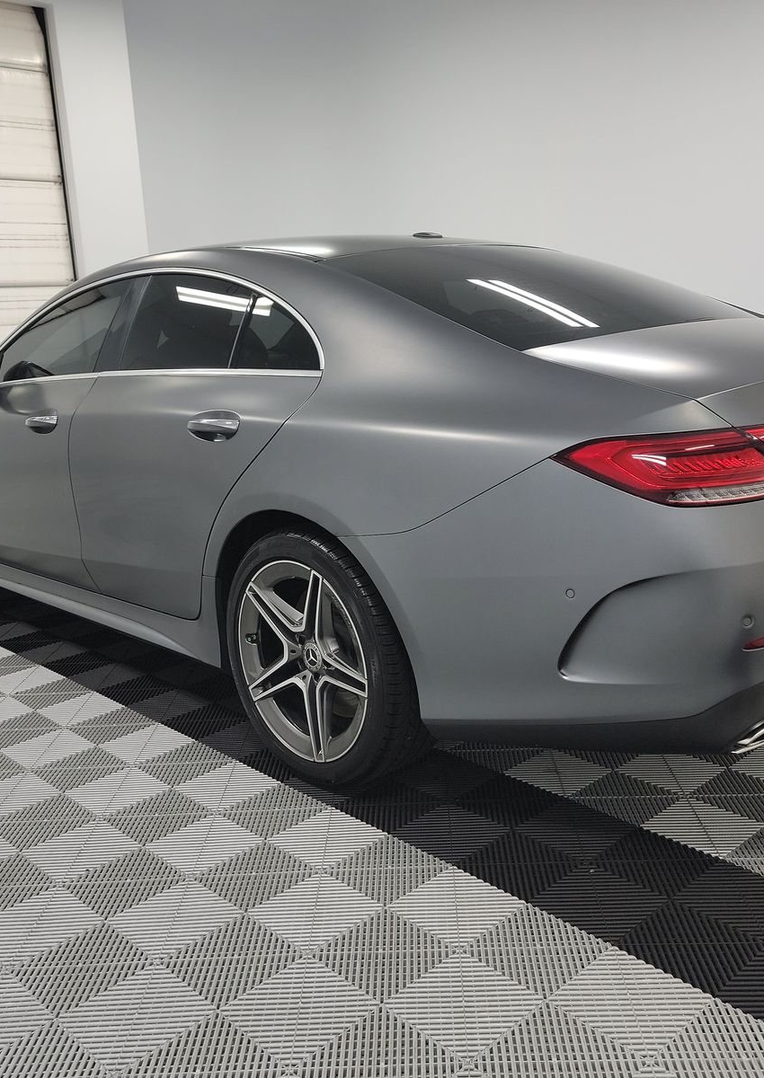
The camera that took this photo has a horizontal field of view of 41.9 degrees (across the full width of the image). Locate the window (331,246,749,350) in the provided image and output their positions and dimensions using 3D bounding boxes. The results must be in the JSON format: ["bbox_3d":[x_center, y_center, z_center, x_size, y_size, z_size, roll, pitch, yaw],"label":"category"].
[{"bbox_3d":[0.450,-0.721,2.818,1.070,0.090,0.820,-15,36,-40],"label":"window"}]

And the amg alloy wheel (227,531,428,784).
[{"bbox_3d":[-0.121,0.274,2.522,0.265,0.668,0.668,-15,17,-40],"label":"amg alloy wheel"}]

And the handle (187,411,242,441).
[{"bbox_3d":[-0.430,-0.289,2.557,0.055,0.075,0.230,-15,17,-40],"label":"handle"}]

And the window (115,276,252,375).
[{"bbox_3d":[-0.562,-0.637,2.883,0.650,0.320,0.070,11,-10,47],"label":"window"}]

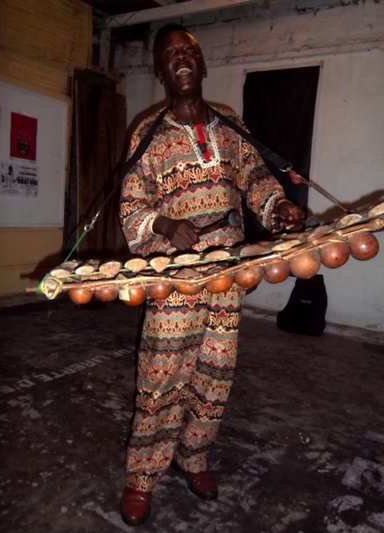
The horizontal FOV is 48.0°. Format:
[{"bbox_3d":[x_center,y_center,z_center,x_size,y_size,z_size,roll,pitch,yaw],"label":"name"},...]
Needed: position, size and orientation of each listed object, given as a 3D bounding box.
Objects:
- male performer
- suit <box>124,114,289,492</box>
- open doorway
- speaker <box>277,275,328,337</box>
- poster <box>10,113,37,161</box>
[{"bbox_3d":[0.016,0.055,1.486,0.590,1.671,0.470,1,8,-13],"label":"male performer"},{"bbox_3d":[-0.006,0.145,1.528,0.550,1.378,0.390,1,8,-13],"label":"suit"},{"bbox_3d":[0.846,-0.946,4.411,0.759,1.999,0.120,8,9,29],"label":"open doorway"},{"bbox_3d":[1.073,0.330,4.069,0.400,0.540,0.310,7,8,23],"label":"speaker"},{"bbox_3d":[-1.714,-1.321,4.418,0.010,0.431,0.319,8,9,29],"label":"poster"}]

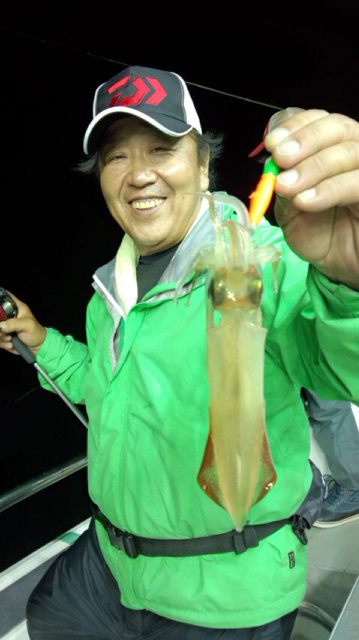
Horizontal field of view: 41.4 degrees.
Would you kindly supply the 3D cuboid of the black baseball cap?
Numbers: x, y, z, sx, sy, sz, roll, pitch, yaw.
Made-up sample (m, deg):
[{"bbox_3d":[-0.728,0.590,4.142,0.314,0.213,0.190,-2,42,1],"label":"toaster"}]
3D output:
[{"bbox_3d":[-0.059,-0.326,0.725,0.175,0.138,0.265,-4,6,12],"label":"black baseball cap"}]

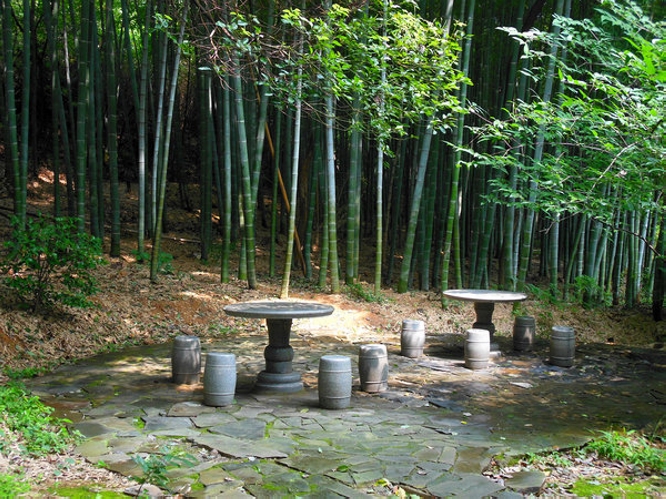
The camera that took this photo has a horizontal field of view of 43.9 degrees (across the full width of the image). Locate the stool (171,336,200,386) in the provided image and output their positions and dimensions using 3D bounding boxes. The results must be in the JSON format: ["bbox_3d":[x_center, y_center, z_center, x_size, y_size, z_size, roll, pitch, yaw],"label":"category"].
[{"bbox_3d":[-1.397,1.056,7.910,0.278,0.416,0.278,1,2,0],"label":"stool"}]

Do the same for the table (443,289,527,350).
[{"bbox_3d":[1.841,0.911,10.066,1.023,0.760,1.023,1,2,0],"label":"table"}]

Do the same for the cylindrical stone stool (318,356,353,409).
[{"bbox_3d":[0.021,1.118,6.987,0.278,0.416,0.278,1,2,0],"label":"cylindrical stone stool"}]

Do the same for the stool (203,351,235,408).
[{"bbox_3d":[-0.948,1.093,6.982,0.278,0.416,0.278,1,2,0],"label":"stool"}]

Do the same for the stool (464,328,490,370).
[{"bbox_3d":[1.602,1.101,9.148,0.278,0.416,0.278,1,2,0],"label":"stool"}]

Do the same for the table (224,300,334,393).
[{"bbox_3d":[-0.508,0.913,7.697,1.023,0.760,1.023,1,2,0],"label":"table"}]

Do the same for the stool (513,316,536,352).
[{"bbox_3d":[2.461,1.085,10.608,0.278,0.416,0.278,1,2,0],"label":"stool"}]

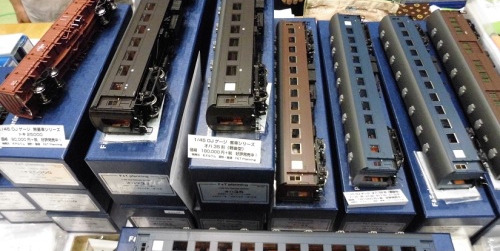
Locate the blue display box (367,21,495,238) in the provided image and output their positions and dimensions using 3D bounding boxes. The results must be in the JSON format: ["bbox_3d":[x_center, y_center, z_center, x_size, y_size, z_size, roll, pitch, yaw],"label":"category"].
[{"bbox_3d":[0.372,-0.016,0.835,0.118,0.136,0.547,2,51,2],"label":"blue display box"}]

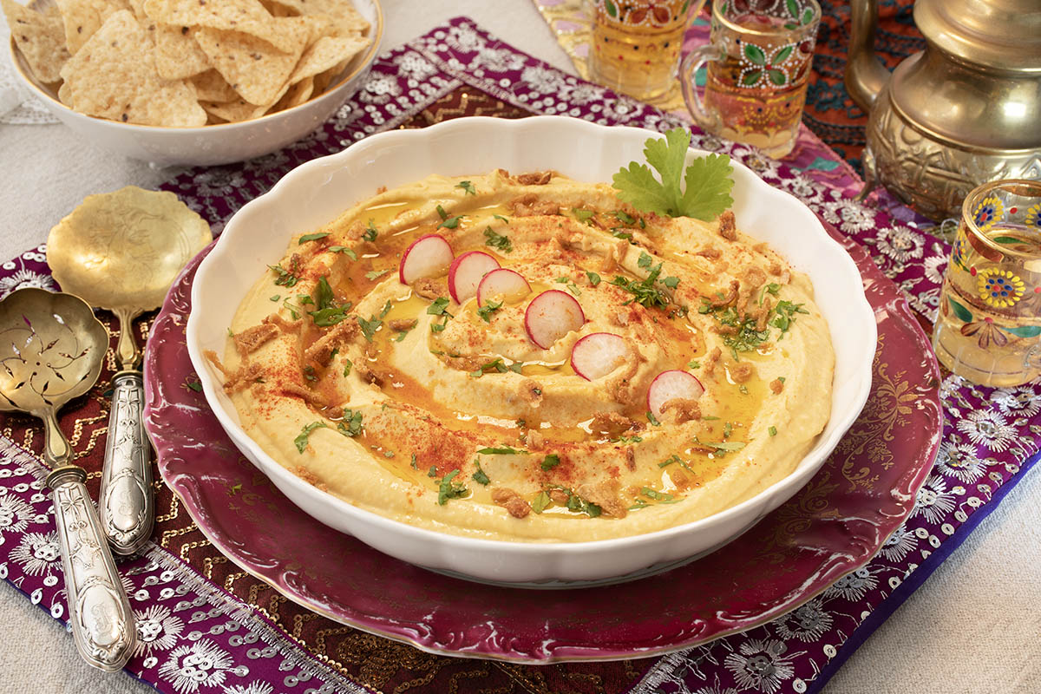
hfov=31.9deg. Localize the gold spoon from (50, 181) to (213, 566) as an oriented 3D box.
[{"bbox_3d":[-0.152,0.001,0.707,0.067,0.026,0.207,-4,40,-7],"label":"gold spoon"}]

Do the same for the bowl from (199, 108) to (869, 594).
[{"bbox_3d":[0.004,0.002,0.675,0.250,0.050,0.250,1,40,-1],"label":"bowl"}]

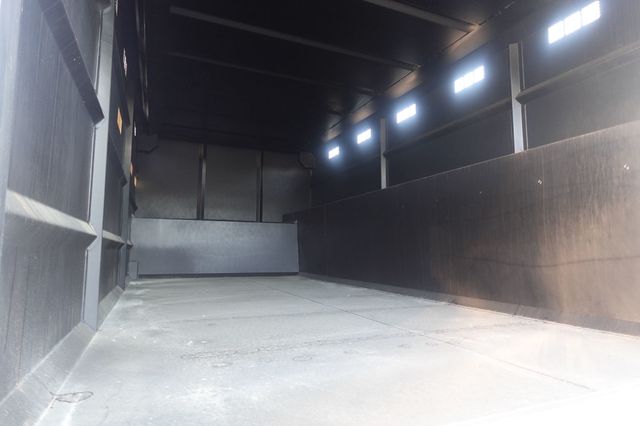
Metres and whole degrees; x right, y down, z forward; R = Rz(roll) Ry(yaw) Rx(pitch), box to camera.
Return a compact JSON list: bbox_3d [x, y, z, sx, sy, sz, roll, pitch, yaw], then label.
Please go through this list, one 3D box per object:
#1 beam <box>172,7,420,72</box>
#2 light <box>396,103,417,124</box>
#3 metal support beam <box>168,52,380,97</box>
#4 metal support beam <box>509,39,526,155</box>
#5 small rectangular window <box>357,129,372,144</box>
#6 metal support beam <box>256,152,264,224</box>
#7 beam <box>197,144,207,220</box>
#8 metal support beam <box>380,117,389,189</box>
[{"bbox_3d":[-0.264,-6.591,13.706,10.150,0.170,0.190,1,-6,-25],"label":"beam"},{"bbox_3d":[4.087,-4.667,16.770,0.120,0.508,1.392,2,-7,-25],"label":"light"},{"bbox_3d":[-1.527,-6.338,16.465,10.106,0.170,0.190,1,-6,-25],"label":"metal support beam"},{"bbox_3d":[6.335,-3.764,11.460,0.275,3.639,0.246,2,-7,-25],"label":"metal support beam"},{"bbox_3d":[2.530,-4.309,20.104,0.120,0.508,1.392,2,-7,-25],"label":"small rectangular window"},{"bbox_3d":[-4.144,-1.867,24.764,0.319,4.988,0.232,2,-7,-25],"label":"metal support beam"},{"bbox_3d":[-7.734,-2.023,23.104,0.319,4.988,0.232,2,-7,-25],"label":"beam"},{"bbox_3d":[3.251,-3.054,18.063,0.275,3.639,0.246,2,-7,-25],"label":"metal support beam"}]

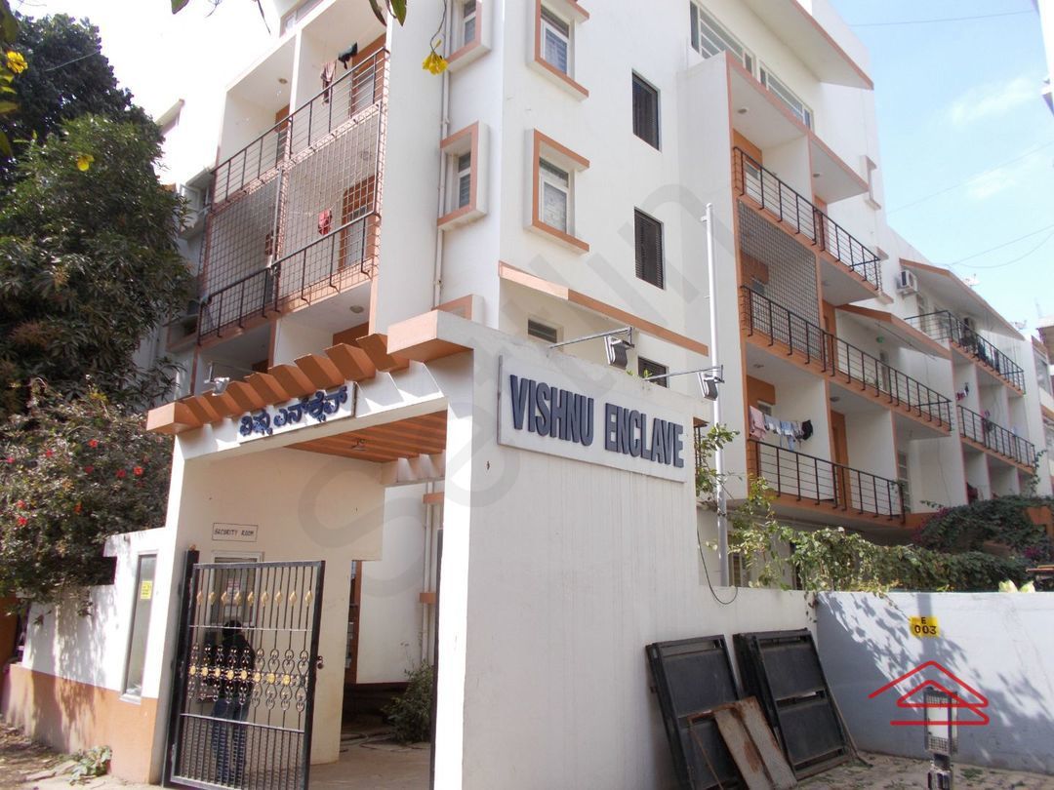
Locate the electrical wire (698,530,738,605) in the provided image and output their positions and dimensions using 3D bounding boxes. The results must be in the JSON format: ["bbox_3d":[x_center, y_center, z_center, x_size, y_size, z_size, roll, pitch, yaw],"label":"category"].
[{"bbox_3d":[1.836,1.647,7.548,0.080,0.680,0.700,-12,-19,41],"label":"electrical wire"}]

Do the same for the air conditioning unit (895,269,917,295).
[{"bbox_3d":[12.268,-3.596,25.487,0.290,0.580,0.840,-12,-19,42],"label":"air conditioning unit"}]

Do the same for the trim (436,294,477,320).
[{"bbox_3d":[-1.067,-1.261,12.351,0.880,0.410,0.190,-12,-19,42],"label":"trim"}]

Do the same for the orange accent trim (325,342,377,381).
[{"bbox_3d":[-1.429,-0.237,6.357,0.260,0.220,0.340,-12,-19,41],"label":"orange accent trim"}]

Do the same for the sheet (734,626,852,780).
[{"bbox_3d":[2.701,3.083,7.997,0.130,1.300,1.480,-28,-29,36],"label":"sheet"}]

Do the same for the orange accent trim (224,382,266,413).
[{"bbox_3d":[-2.684,0.031,7.485,0.260,0.220,0.340,-12,-19,41],"label":"orange accent trim"}]

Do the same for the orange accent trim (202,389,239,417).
[{"bbox_3d":[-3.011,0.101,7.779,0.260,0.220,0.340,-12,-19,41],"label":"orange accent trim"}]

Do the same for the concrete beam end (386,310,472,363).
[{"bbox_3d":[-0.702,-0.409,5.745,0.566,0.194,0.343,-12,-19,42],"label":"concrete beam end"}]

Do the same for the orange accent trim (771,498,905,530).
[{"bbox_3d":[6.711,2.487,16.918,0.160,0.260,7.450,-12,-19,42],"label":"orange accent trim"}]

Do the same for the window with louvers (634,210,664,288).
[{"bbox_3d":[2.342,-2.785,15.166,0.110,1.430,0.920,-12,-19,42],"label":"window with louvers"}]

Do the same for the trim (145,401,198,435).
[{"bbox_3d":[-3.707,0.262,8.415,0.650,0.220,0.370,-12,-19,41],"label":"trim"}]

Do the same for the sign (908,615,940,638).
[{"bbox_3d":[3.994,2.342,7.984,0.279,0.205,0.020,-12,-19,42],"label":"sign"}]

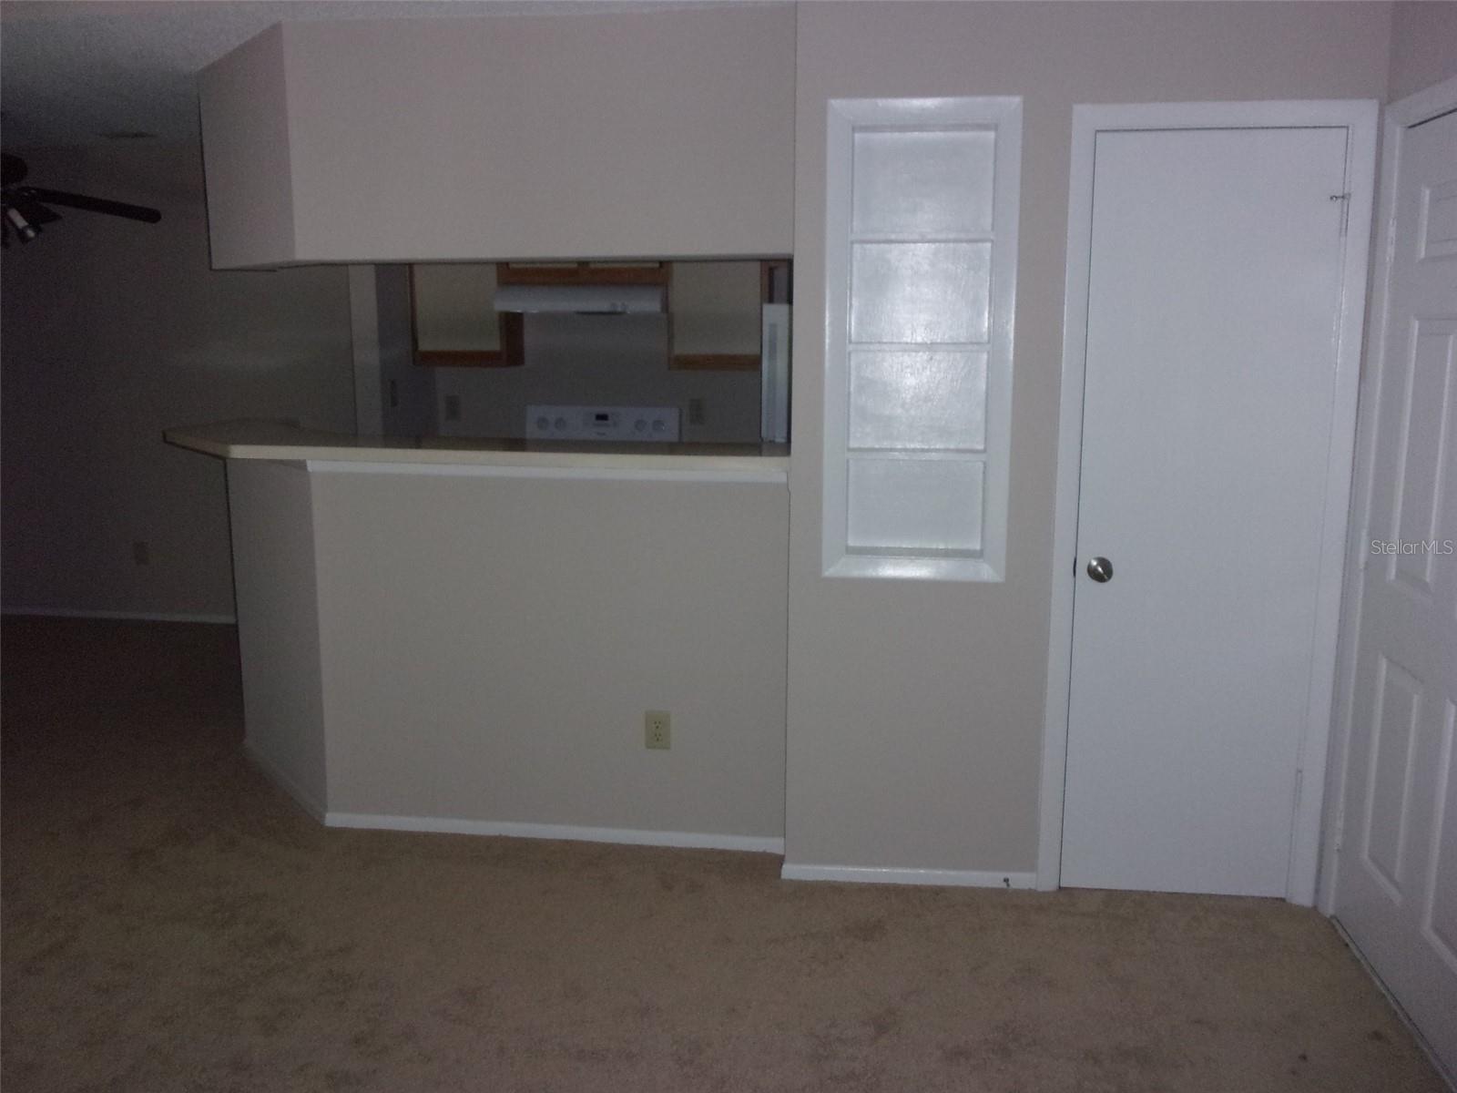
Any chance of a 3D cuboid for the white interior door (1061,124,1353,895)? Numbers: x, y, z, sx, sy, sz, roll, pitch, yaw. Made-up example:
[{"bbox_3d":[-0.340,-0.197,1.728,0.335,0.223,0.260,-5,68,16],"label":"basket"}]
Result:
[{"bbox_3d":[1.237,-0.047,3.132,0.609,2.035,0.042,1,9,7],"label":"white interior door"}]

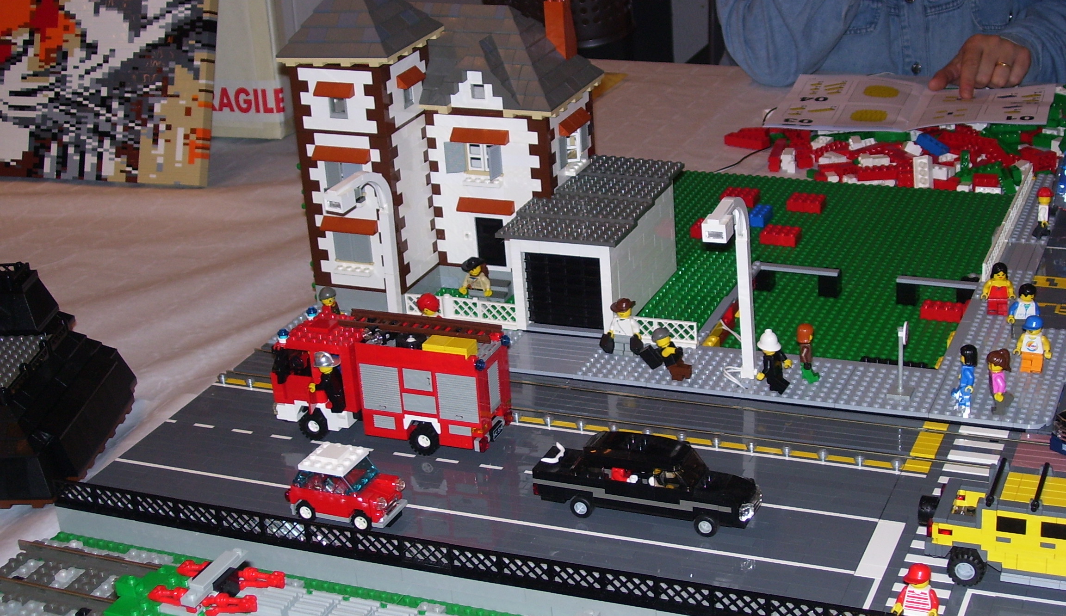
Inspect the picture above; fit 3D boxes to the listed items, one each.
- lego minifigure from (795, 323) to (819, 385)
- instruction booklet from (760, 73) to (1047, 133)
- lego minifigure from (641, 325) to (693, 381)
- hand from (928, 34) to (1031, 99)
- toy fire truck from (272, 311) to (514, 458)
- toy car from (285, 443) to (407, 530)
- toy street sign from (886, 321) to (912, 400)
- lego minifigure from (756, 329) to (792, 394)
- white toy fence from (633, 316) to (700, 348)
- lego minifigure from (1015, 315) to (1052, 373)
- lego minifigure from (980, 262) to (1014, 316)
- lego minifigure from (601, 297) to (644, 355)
[{"bbox_3d":[0.191,0.031,1.200,0.015,0.042,0.024,2,23,15],"label":"lego minifigure"},{"bbox_3d":[0.407,-0.225,1.848,0.292,0.018,0.202,4,22,20],"label":"instruction booklet"},{"bbox_3d":[0.094,0.035,1.231,0.031,0.042,0.024,-20,13,31],"label":"lego minifigure"},{"bbox_3d":[0.491,-0.269,1.868,0.102,0.063,0.110,8,26,28],"label":"hand"},{"bbox_3d":[-0.096,0.049,1.175,0.165,0.083,0.050,6,25,23],"label":"toy fire truck"},{"bbox_3d":[-0.118,0.112,1.091,0.071,0.040,0.034,6,25,23],"label":"toy car"},{"bbox_3d":[0.249,0.034,1.165,0.016,0.055,0.016,6,25,23],"label":"toy street sign"},{"bbox_3d":[0.167,0.037,1.194,0.023,0.045,0.023,6,25,23],"label":"lego minifigure"},{"bbox_3d":[0.093,0.016,1.283,0.063,0.020,0.008,6,25,23],"label":"white toy fence"},{"bbox_3d":[0.345,0.025,1.185,0.025,0.042,0.015,6,25,23],"label":"lego minifigure"},{"bbox_3d":[0.346,-0.015,1.280,0.025,0.042,0.015,4,24,19],"label":"lego minifigure"},{"bbox_3d":[0.066,0.015,1.267,0.033,0.044,0.019,6,25,23],"label":"lego minifigure"}]

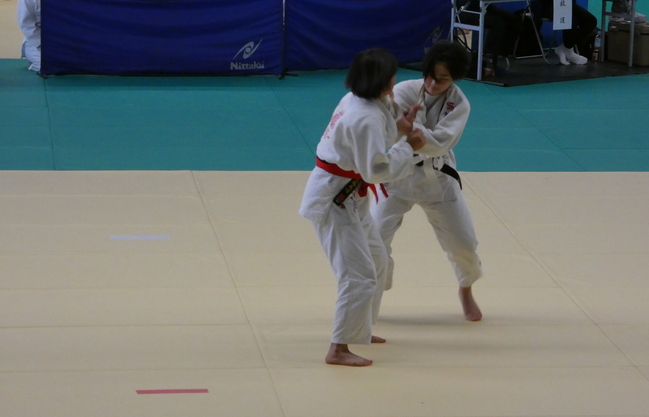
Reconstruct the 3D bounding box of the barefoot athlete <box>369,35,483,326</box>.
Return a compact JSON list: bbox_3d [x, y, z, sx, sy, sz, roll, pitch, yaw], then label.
[{"bbox_3d":[0.524,-0.151,14.021,0.600,1.480,0.580,5,12,20],"label":"barefoot athlete"}]

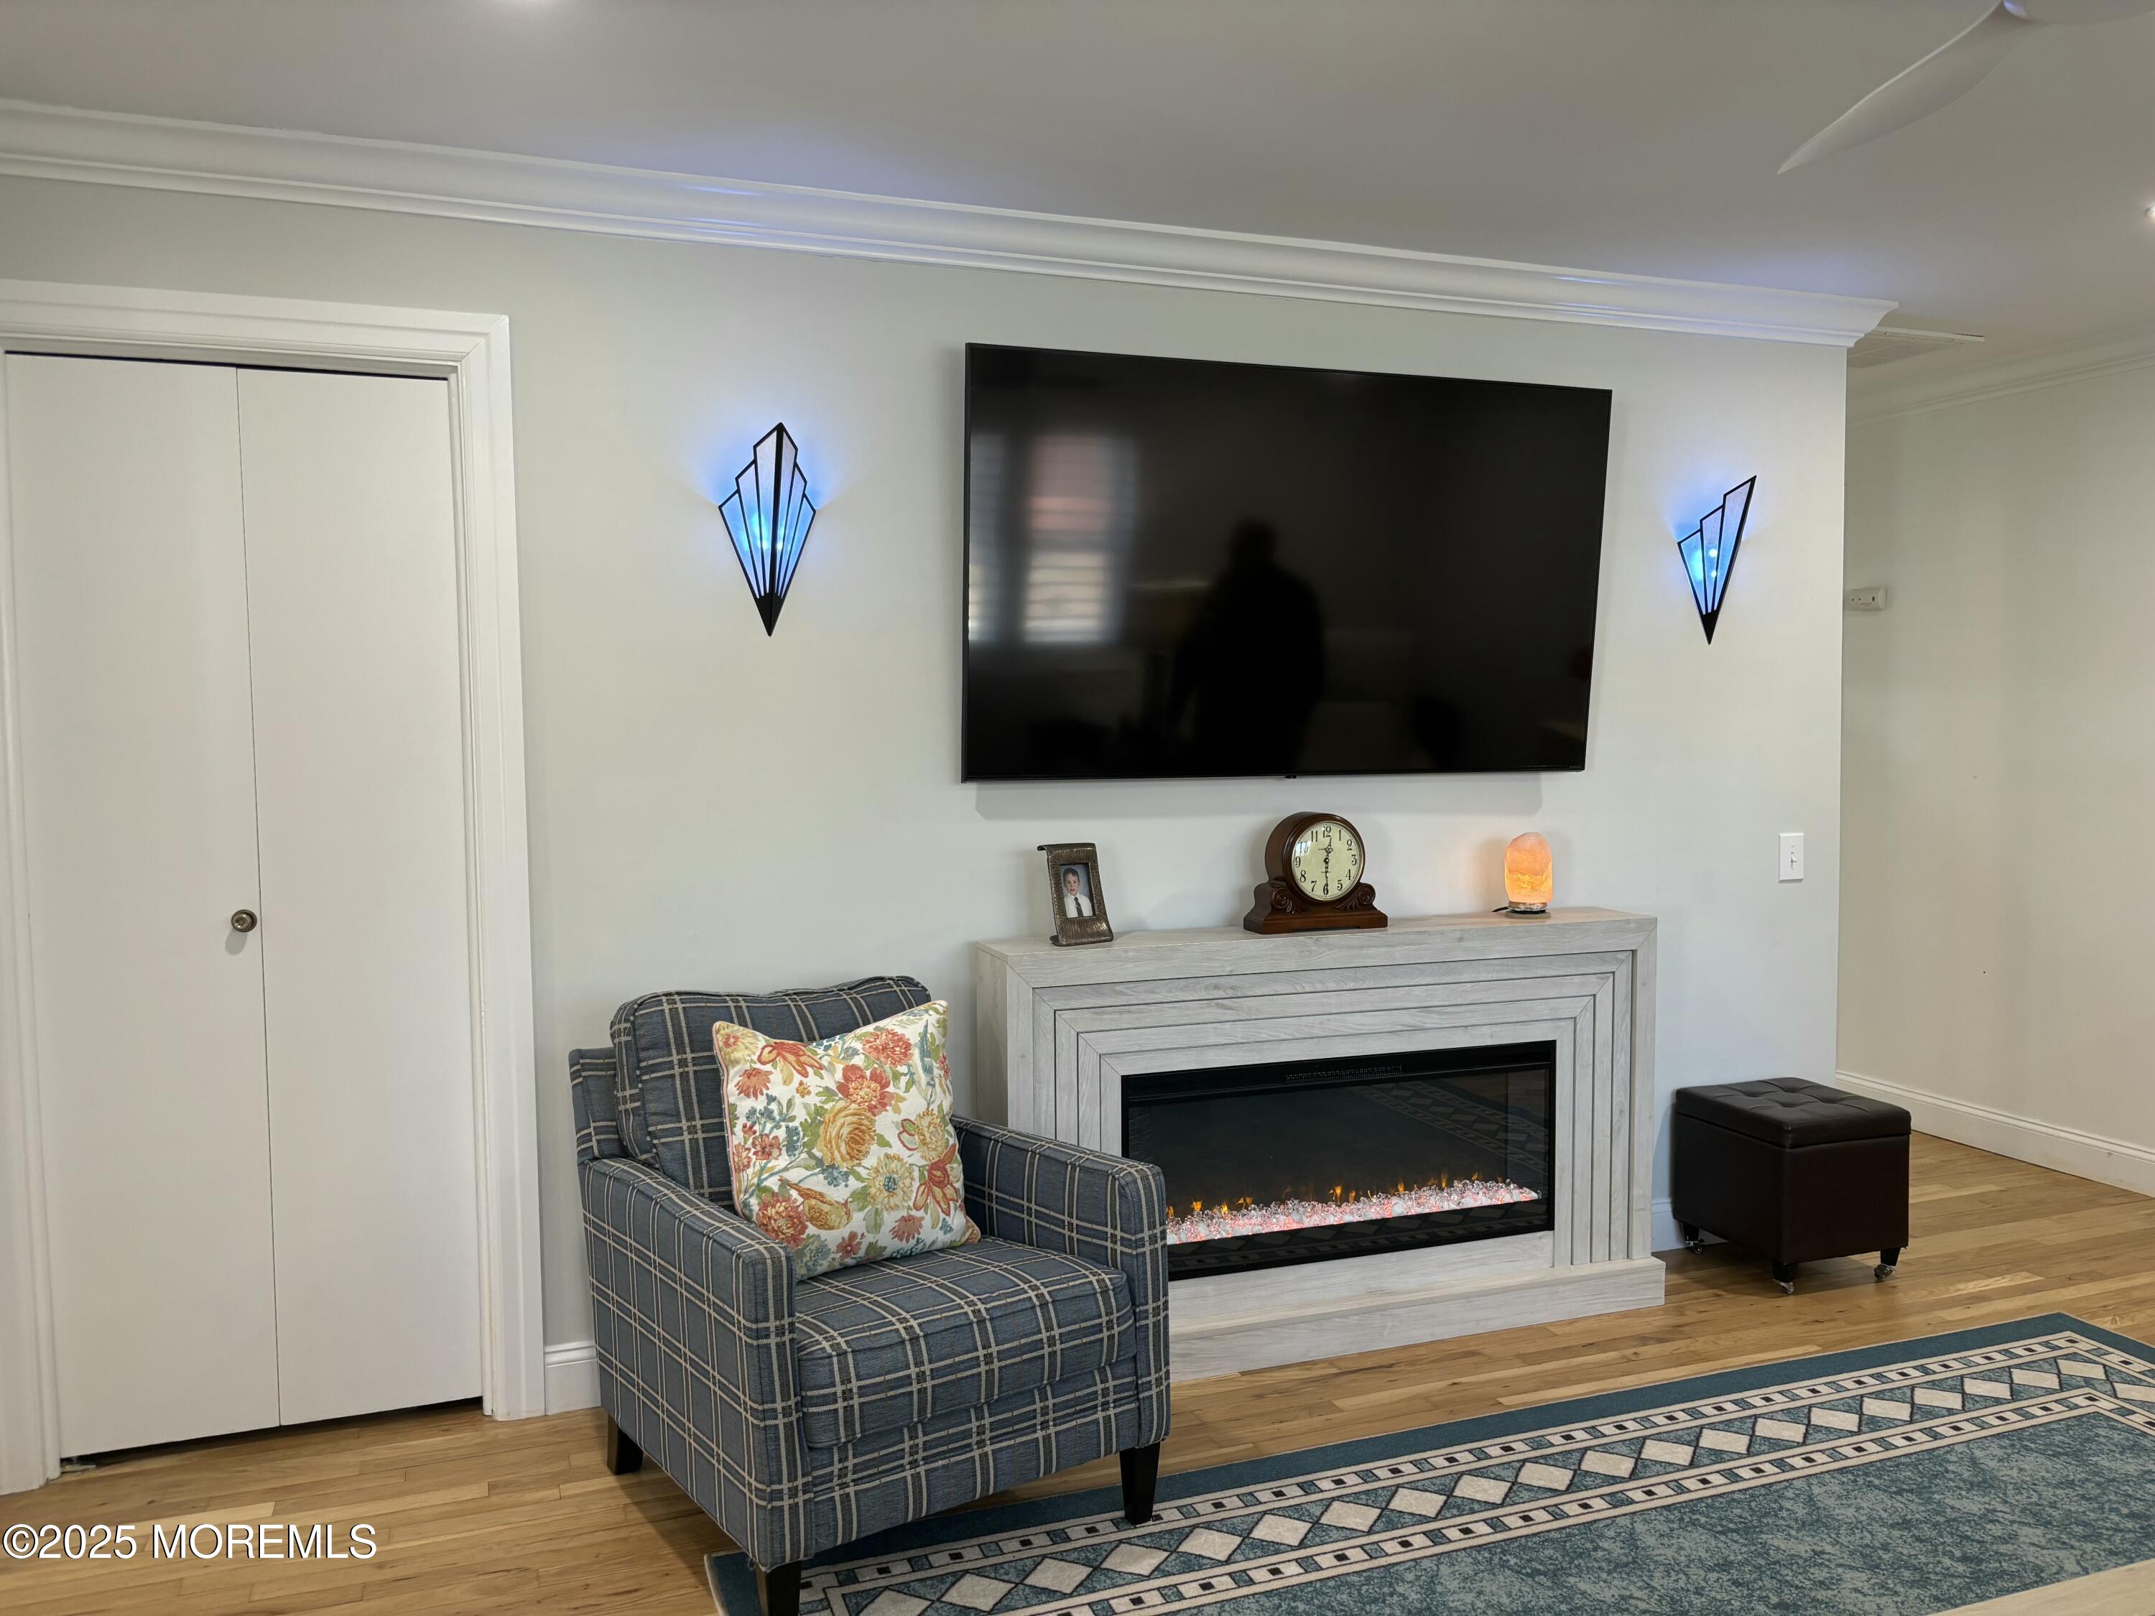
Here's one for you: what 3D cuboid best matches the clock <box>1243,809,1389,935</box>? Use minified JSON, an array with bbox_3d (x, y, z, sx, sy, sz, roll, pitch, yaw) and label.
[{"bbox_3d":[0.543,0.141,3.670,0.310,0.266,0.100,-1,3,-20],"label":"clock"}]

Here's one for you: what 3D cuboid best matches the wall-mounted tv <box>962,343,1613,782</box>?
[{"bbox_3d":[0.499,-0.520,3.630,1.560,0.892,0.060,-1,8,-20],"label":"wall-mounted tv"}]

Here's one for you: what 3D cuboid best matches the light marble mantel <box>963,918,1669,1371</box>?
[{"bbox_3d":[0.581,0.726,3.642,1.590,0.900,0.290,-1,3,-20],"label":"light marble mantel"}]

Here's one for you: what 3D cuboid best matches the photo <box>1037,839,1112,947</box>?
[{"bbox_3d":[-0.006,0.186,3.495,0.125,0.205,0.105,-2,3,-30],"label":"photo"}]

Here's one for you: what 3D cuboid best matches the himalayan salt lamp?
[{"bbox_3d":[1.082,0.161,3.881,0.100,0.196,0.100,0,3,0],"label":"himalayan salt lamp"}]

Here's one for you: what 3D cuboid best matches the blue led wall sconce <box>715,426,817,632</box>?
[{"bbox_3d":[-0.605,-0.552,3.244,0.197,0.400,0.158,-1,3,-20],"label":"blue led wall sconce"}]

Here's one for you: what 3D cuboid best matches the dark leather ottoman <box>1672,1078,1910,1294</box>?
[{"bbox_3d":[1.775,0.937,4.035,0.372,0.420,0.380,-1,3,-20],"label":"dark leather ottoman"}]

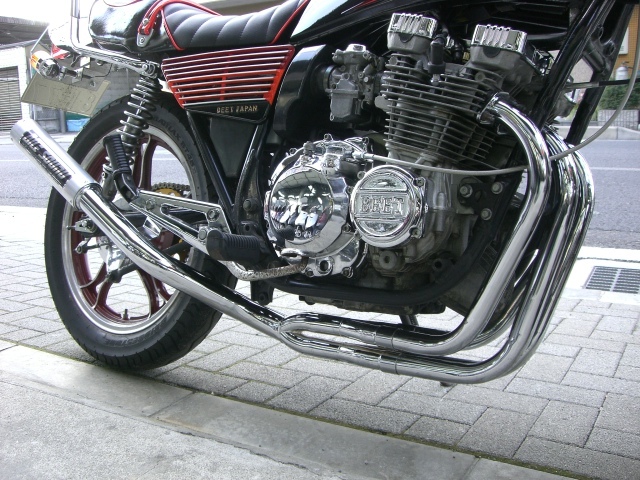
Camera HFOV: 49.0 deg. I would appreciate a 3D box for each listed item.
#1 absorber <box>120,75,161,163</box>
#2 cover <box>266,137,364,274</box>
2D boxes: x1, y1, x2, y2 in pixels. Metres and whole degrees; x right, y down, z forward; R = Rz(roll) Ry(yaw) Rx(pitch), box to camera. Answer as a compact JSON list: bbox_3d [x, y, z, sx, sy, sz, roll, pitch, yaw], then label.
[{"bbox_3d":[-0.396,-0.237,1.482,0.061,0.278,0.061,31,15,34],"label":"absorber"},{"bbox_3d":[-0.041,-0.059,1.164,0.199,0.228,0.076,6,0,37],"label":"cover"}]

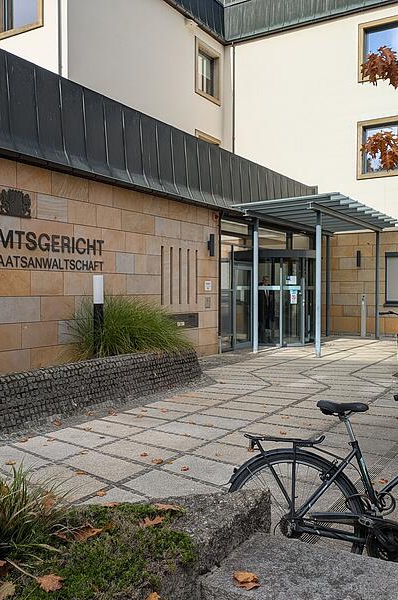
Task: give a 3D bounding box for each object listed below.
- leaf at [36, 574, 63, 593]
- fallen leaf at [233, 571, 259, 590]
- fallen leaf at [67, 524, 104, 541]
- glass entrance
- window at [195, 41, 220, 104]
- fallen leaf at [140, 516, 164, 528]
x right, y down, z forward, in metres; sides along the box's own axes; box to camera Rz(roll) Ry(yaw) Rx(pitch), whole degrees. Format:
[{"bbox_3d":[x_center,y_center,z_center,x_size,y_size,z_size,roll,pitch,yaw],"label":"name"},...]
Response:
[{"bbox_3d":[-0.444,0.842,1.716,0.085,0.027,0.075,0,1,-15],"label":"leaf"},{"bbox_3d":[0.170,1.006,2.072,0.095,0.030,0.090,0,1,5],"label":"fallen leaf"},{"bbox_3d":[-0.394,0.811,2.006,0.120,0.030,0.075,0,1,-17],"label":"fallen leaf"},{"bbox_3d":[2.546,0.000,16.221,1.200,2.500,2.400,1,1,31],"label":"glass entrance"},{"bbox_3d":[0.284,-7.709,19.602,0.200,1.800,1.750,1,1,30],"label":"window"},{"bbox_3d":[-0.174,0.819,2.123,0.085,0.015,0.070,0,1,-17],"label":"fallen leaf"}]

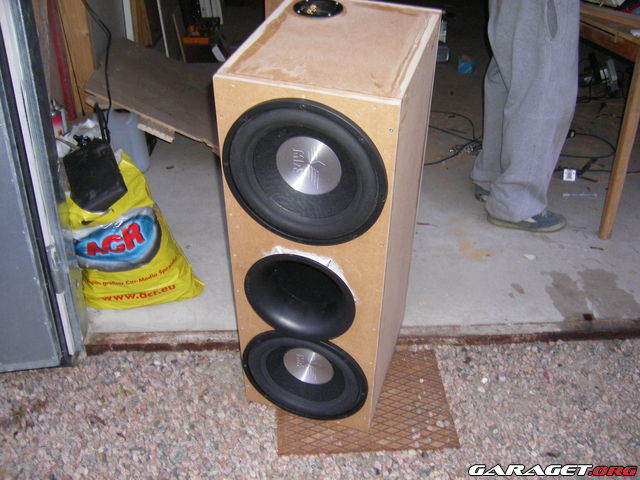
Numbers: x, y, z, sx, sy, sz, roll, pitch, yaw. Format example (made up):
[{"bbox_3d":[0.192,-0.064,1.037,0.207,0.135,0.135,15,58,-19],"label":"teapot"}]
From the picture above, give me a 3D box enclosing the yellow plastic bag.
[{"bbox_3d":[-0.587,-0.033,2.047,0.375,0.445,0.200,-6,29,-12],"label":"yellow plastic bag"}]

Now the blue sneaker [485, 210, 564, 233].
[{"bbox_3d":[0.818,-0.113,2.551,0.300,0.105,0.110,6,29,10],"label":"blue sneaker"}]

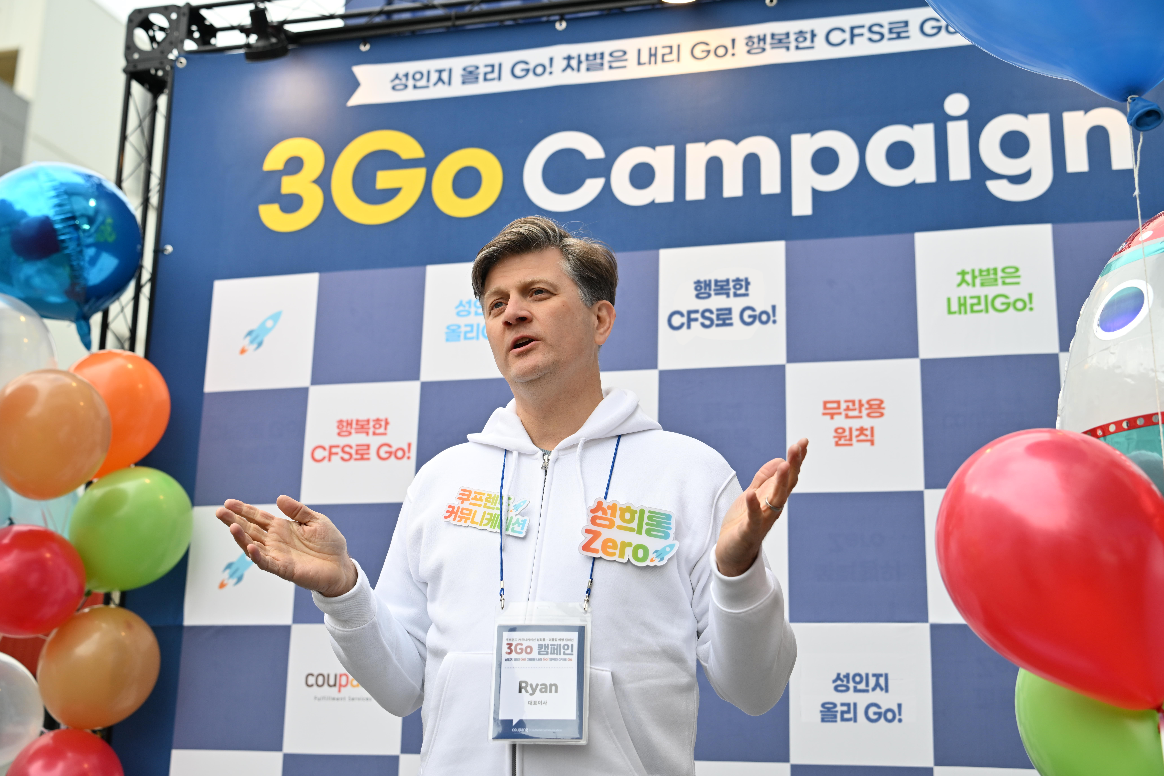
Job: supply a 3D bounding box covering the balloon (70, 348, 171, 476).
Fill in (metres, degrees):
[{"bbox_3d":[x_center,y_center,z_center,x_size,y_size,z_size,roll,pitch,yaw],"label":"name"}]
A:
[{"bbox_3d":[-1.066,0.060,3.100,0.250,0.285,0.250,1,-14,0],"label":"balloon"}]

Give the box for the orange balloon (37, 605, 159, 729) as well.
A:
[{"bbox_3d":[-1.051,0.607,2.950,0.262,0.272,0.262,1,-14,0],"label":"orange balloon"}]

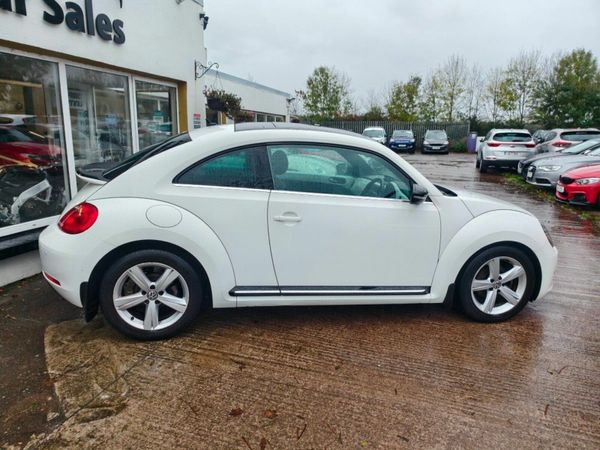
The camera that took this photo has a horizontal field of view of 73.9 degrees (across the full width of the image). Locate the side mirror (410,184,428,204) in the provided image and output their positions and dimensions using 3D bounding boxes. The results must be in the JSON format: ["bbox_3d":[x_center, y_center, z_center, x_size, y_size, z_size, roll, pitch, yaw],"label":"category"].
[{"bbox_3d":[0.813,-0.208,2.723,0.130,0.150,0.200,0,14,-10],"label":"side mirror"}]

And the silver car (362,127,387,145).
[{"bbox_3d":[5.712,-6.290,29.791,1.770,1.700,4.200,5,14,12],"label":"silver car"}]

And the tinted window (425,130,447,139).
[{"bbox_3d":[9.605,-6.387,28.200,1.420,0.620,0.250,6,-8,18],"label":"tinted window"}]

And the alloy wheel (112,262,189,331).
[{"bbox_3d":[-0.986,0.452,2.705,0.482,0.482,0.180,0,14,-10],"label":"alloy wheel"}]

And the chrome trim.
[{"bbox_3d":[0.252,0.473,2.871,1.490,0.062,0.040,1,13,-11],"label":"chrome trim"}]

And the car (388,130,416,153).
[{"bbox_3d":[7.709,-6.152,29.400,1.830,1.660,4.450,6,14,15],"label":"car"}]

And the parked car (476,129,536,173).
[{"bbox_3d":[8.247,-3.026,16.084,1.855,1.640,4.460,7,14,20],"label":"parked car"}]

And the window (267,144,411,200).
[{"bbox_3d":[0.284,-0.377,2.853,1.060,0.415,0.080,0,-10,-10],"label":"window"}]

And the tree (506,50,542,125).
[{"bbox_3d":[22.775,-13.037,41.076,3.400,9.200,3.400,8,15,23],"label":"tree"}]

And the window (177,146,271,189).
[{"bbox_3d":[-0.515,-0.396,2.707,0.635,0.318,0.080,1,-12,-6],"label":"window"}]

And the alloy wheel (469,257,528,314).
[{"bbox_3d":[1.512,0.446,3.129,0.490,0.490,0.210,0,14,-10],"label":"alloy wheel"}]

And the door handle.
[{"bbox_3d":[-0.085,-0.043,2.686,0.200,0.047,0.050,0,14,-10],"label":"door handle"}]

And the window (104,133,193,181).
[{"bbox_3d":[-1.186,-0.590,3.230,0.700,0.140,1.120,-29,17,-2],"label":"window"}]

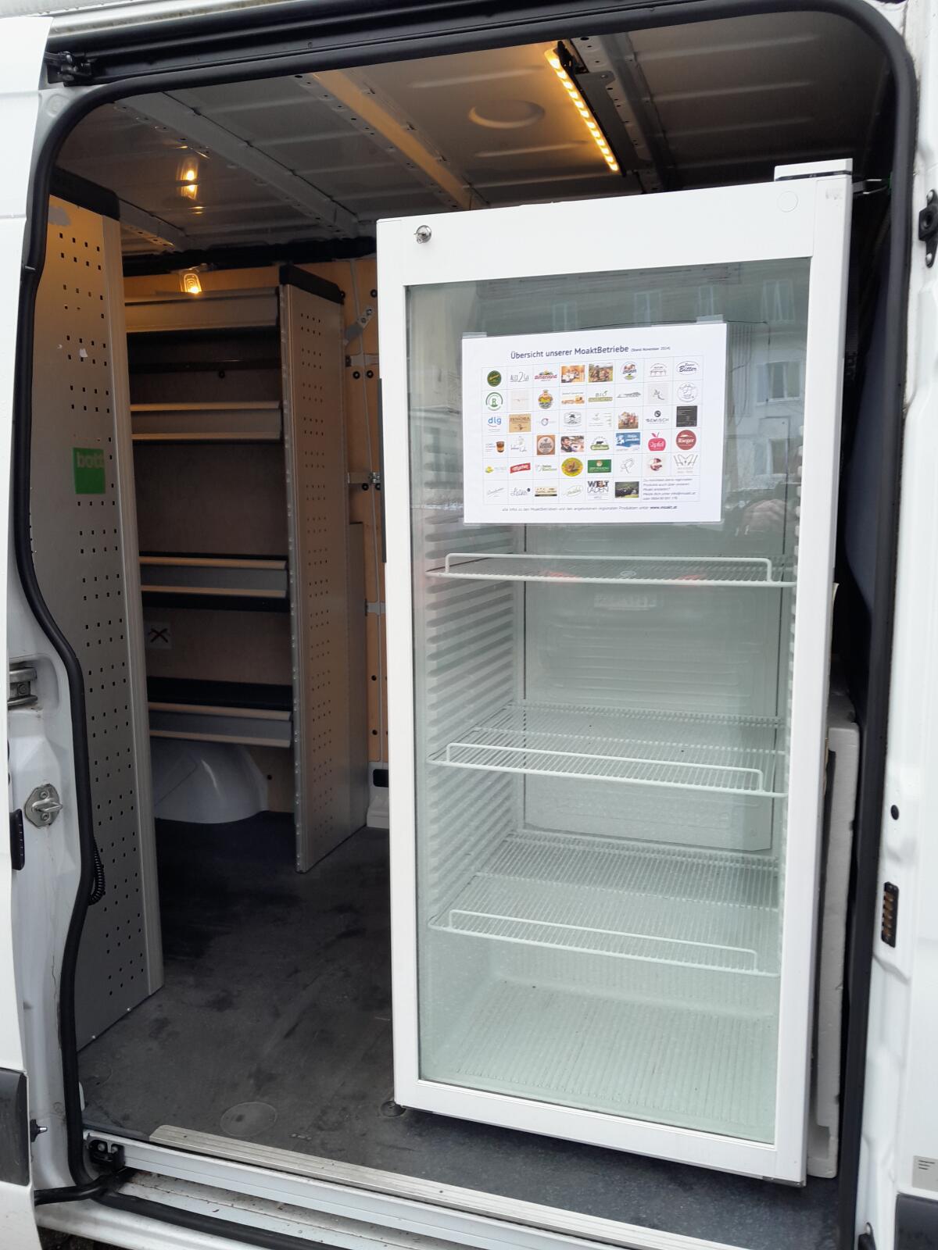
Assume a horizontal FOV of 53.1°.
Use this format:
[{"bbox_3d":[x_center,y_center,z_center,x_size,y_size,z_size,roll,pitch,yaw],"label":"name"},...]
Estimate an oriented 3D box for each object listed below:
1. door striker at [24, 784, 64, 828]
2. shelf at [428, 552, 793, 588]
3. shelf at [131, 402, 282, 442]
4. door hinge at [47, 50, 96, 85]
[{"bbox_3d":[-0.731,0.312,1.618,0.034,0.071,0.061,7,11,41],"label":"door striker"},{"bbox_3d":[0.301,-0.130,1.862,0.640,0.047,0.500,2,8,16],"label":"shelf"},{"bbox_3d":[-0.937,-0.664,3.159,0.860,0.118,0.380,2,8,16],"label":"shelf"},{"bbox_3d":[-0.612,-0.860,1.448,0.063,0.042,0.058,2,8,16],"label":"door hinge"}]

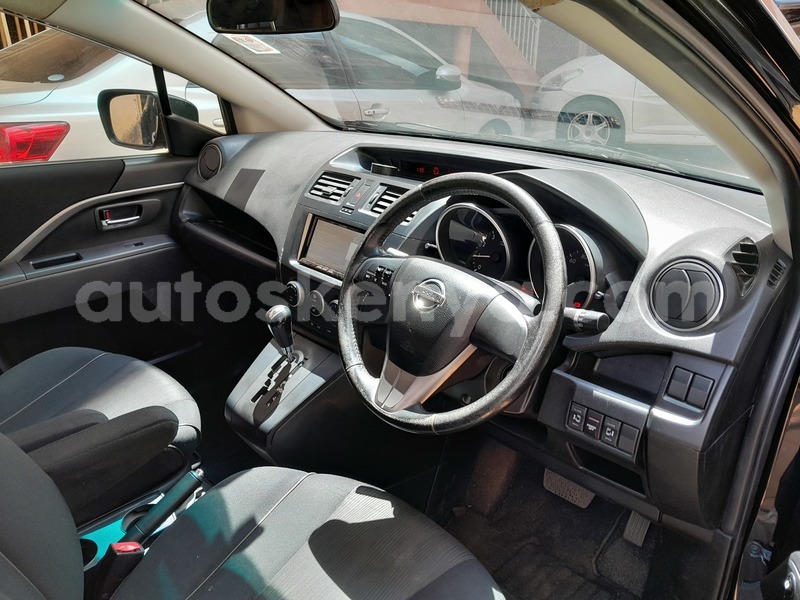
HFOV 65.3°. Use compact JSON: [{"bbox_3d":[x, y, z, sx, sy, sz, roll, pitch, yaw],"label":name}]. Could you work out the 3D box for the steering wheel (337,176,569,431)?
[{"bbox_3d":[0.064,0.001,0.894,0.375,0.375,0.100,22,1,38],"label":"steering wheel"}]

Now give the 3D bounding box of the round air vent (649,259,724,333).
[{"bbox_3d":[0.418,-0.008,0.895,0.045,0.100,0.100,-11,25,-40],"label":"round air vent"}]

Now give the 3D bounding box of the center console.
[{"bbox_3d":[-0.167,0.010,1.217,0.370,0.490,0.410,22,33,38],"label":"center console"}]

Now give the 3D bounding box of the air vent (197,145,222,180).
[{"bbox_3d":[-0.496,-0.361,1.651,0.097,0.097,0.033,18,11,33],"label":"air vent"}]

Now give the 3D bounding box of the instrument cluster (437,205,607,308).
[{"bbox_3d":[0.186,-0.083,1.013,0.295,0.135,0.085,22,13,38],"label":"instrument cluster"}]

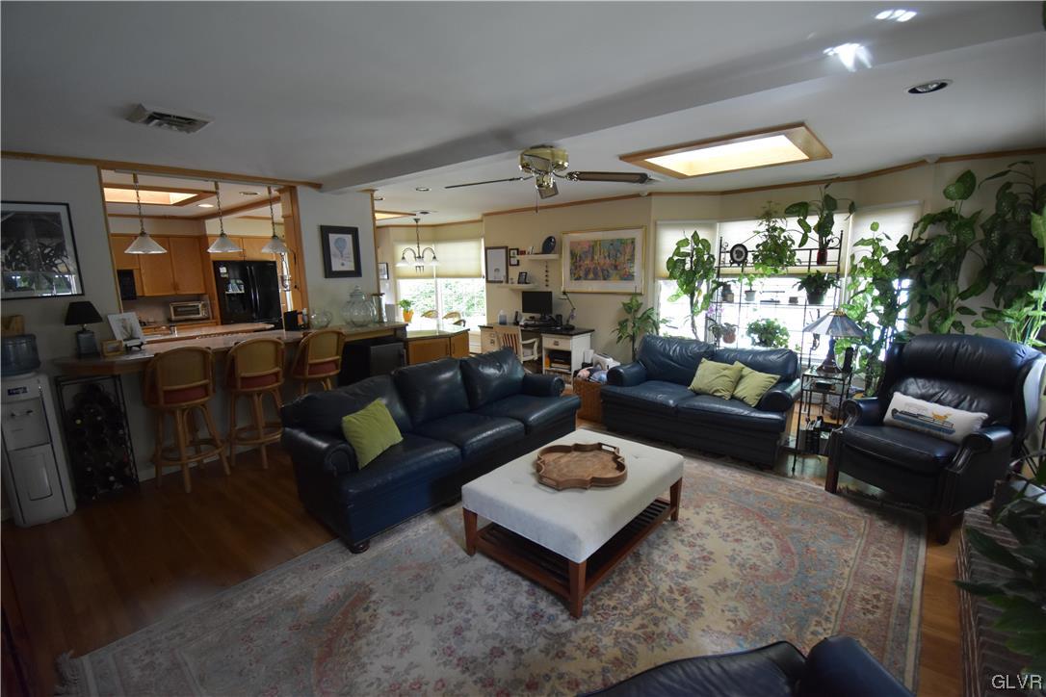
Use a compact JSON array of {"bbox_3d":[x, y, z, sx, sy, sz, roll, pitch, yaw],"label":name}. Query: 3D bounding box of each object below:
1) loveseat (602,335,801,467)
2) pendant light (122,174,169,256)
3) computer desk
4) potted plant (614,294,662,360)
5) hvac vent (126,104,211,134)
[{"bbox_3d":[1.712,0.415,4.250,1.600,0.880,0.930,7,12,39],"label":"loveseat"},{"bbox_3d":[-2.942,-1.030,3.341,0.275,0.600,0.275,7,13,38],"label":"pendant light"},{"bbox_3d":[0.173,0.060,6.715,1.740,0.745,0.600,7,13,38],"label":"computer desk"},{"bbox_3d":[1.367,-0.008,5.313,0.540,1.250,0.520,9,14,41],"label":"potted plant"},{"bbox_3d":[-1.822,-1.167,2.245,0.370,0.060,0.280,9,14,41],"label":"hvac vent"}]

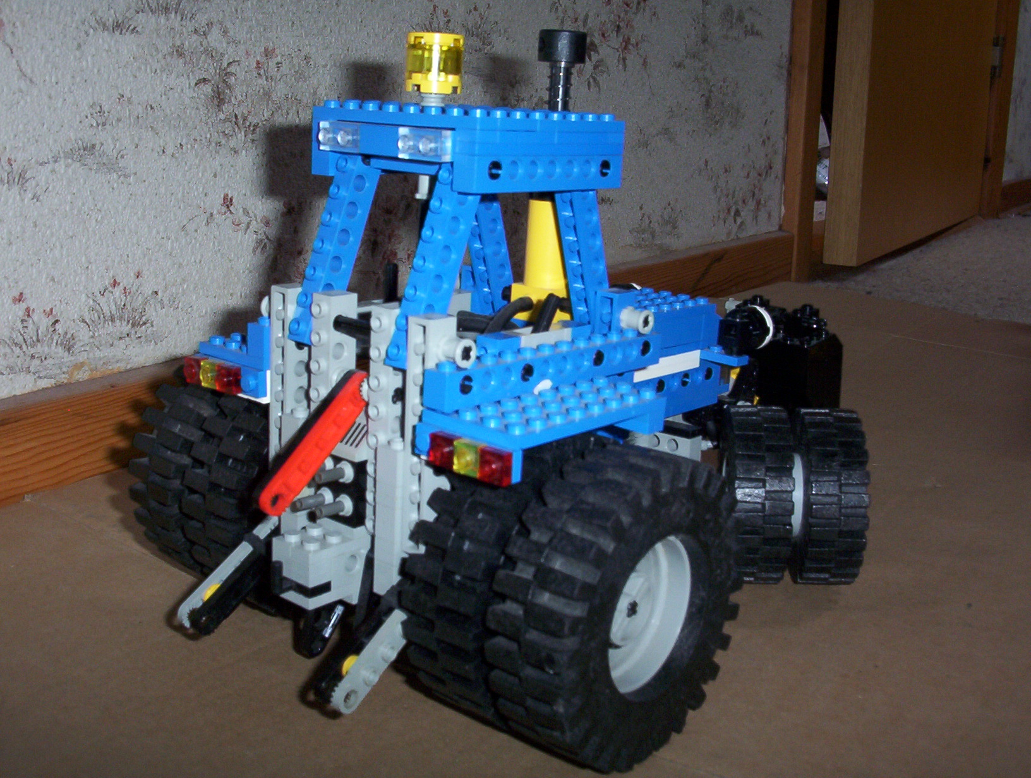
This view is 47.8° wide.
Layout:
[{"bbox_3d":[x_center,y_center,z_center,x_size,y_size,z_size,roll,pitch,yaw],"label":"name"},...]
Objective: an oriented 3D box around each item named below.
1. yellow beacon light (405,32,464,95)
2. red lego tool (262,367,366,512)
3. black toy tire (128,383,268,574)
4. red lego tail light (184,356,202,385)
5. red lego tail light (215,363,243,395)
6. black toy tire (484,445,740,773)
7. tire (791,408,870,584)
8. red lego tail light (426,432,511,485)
[{"bbox_3d":[-0.023,-0.092,0.328,0.016,0.016,0.016,3,14,-1],"label":"yellow beacon light"},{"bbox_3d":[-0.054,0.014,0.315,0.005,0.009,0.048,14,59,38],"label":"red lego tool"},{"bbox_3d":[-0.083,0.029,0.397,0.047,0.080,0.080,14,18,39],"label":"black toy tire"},{"bbox_3d":[-0.097,-0.005,0.354,0.008,0.008,0.005,14,18,38],"label":"red lego tail light"},{"bbox_3d":[-0.085,-0.003,0.344,0.008,0.008,0.005,14,18,38],"label":"red lego tail light"},{"bbox_3d":[0.029,0.057,0.310,0.028,0.080,0.080,13,18,38],"label":"black toy tire"},{"bbox_3d":[0.110,0.039,0.421,0.021,0.062,0.062,4,14,6],"label":"tire"},{"bbox_3d":[-0.012,0.017,0.282,0.024,0.008,0.005,17,19,37],"label":"red lego tail light"}]

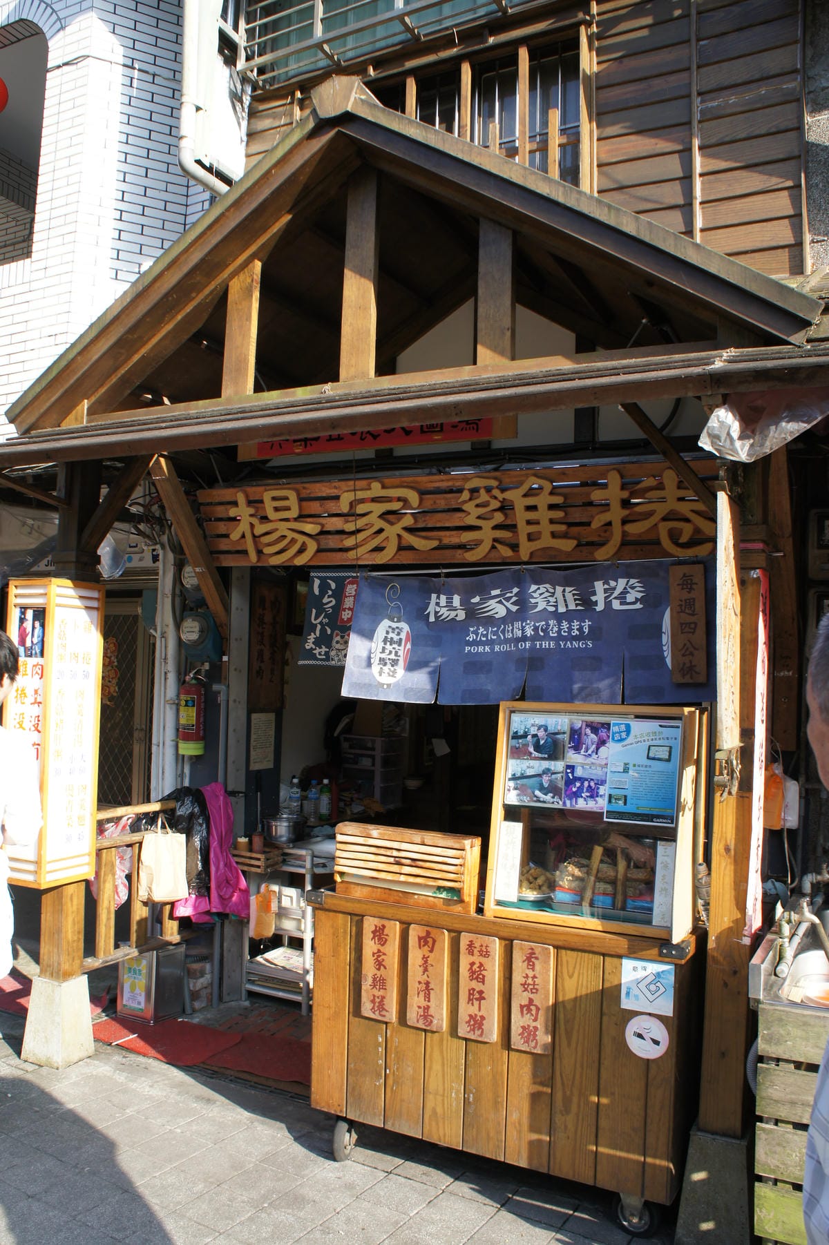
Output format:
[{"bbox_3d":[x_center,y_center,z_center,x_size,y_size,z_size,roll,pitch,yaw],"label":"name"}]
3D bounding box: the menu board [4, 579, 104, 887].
[{"bbox_3d":[-1.435,0.426,3.714,0.235,1.180,0.270,0,-3,26],"label":"menu board"}]

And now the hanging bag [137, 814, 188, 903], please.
[{"bbox_3d":[-1.099,1.031,4.080,0.080,0.365,0.230,0,-3,36],"label":"hanging bag"}]

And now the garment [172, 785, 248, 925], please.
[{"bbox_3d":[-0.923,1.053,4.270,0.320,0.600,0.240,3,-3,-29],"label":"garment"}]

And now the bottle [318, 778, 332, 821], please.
[{"bbox_3d":[-0.467,0.932,4.900,0.064,0.221,0.064,2,-3,-7],"label":"bottle"}]

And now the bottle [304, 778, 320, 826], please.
[{"bbox_3d":[-0.531,0.943,4.920,0.066,0.224,0.066,2,-3,-7],"label":"bottle"}]

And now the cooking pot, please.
[{"bbox_3d":[-0.612,0.970,4.380,0.195,0.125,0.165,2,-3,-9],"label":"cooking pot"}]

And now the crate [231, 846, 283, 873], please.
[{"bbox_3d":[-0.747,1.099,4.340,0.225,0.078,0.150,0,-3,26],"label":"crate"}]

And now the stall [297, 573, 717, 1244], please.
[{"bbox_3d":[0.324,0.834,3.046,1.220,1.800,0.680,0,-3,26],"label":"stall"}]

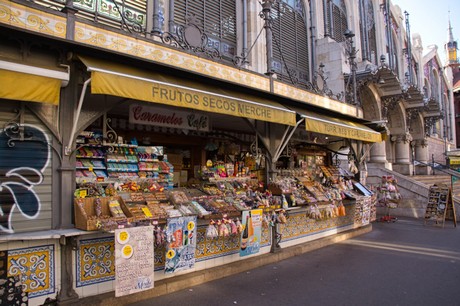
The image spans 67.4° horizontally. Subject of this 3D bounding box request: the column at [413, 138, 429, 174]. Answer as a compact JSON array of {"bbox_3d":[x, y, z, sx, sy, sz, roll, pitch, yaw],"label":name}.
[{"bbox_3d":[10.157,0.233,18.264,0.770,1.970,0.770,3,-6,-45],"label":"column"}]

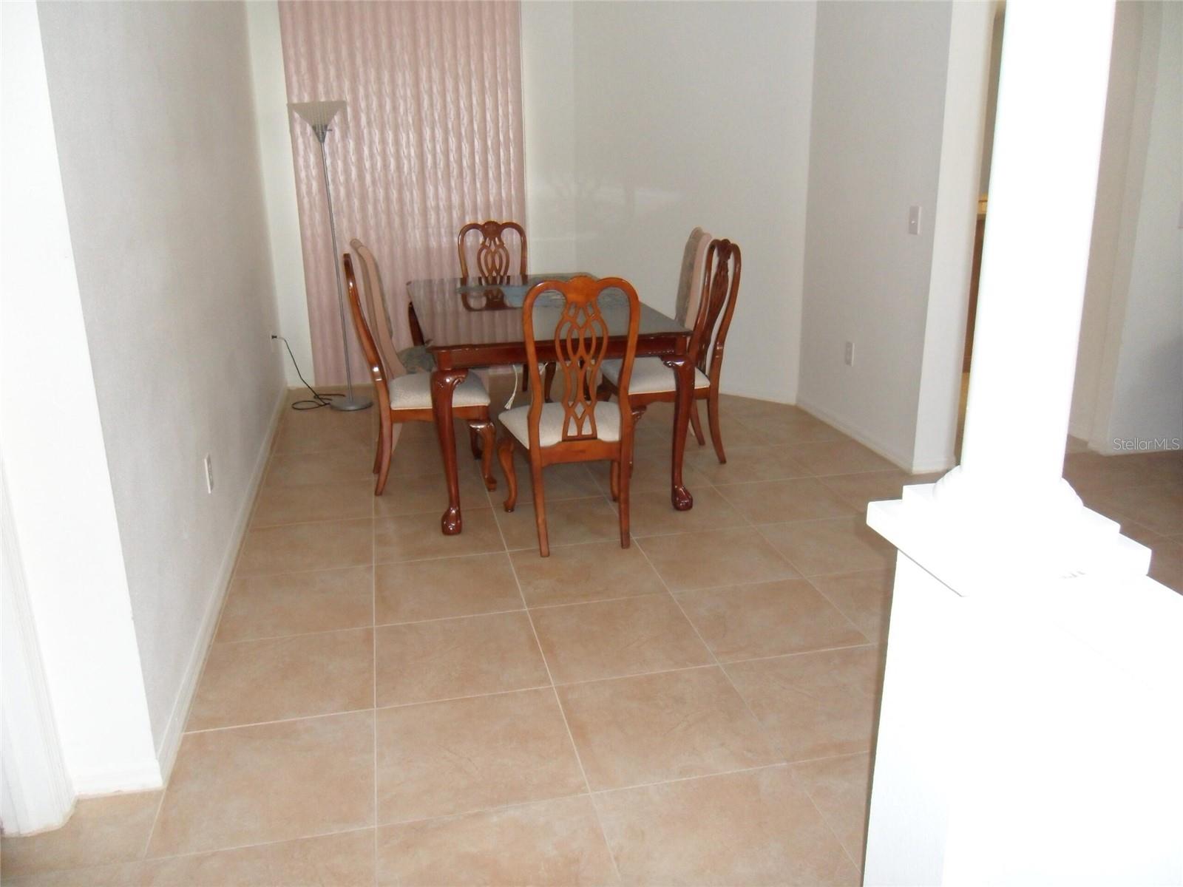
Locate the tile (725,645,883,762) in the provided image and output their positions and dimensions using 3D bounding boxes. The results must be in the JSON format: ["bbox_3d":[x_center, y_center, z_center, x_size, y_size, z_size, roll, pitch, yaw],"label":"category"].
[{"bbox_3d":[0.661,0.700,2.516,0.488,0.010,0.488,-4,17,-12],"label":"tile"}]

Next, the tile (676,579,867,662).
[{"bbox_3d":[0.581,0.581,3.070,0.508,0.010,0.483,-5,18,-12],"label":"tile"}]

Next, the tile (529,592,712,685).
[{"bbox_3d":[0.088,0.632,3.020,0.510,0.010,0.505,-4,18,-12],"label":"tile"}]

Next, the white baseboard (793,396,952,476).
[{"bbox_3d":[1.527,-0.092,5.154,0.222,0.083,1.349,-4,18,-12],"label":"white baseboard"}]

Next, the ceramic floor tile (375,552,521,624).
[{"bbox_3d":[-0.525,0.527,3.376,0.510,0.010,0.505,-4,18,-12],"label":"ceramic floor tile"}]

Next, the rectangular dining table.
[{"bbox_3d":[-0.304,-0.315,4.611,1.076,0.771,1.882,-5,18,-12],"label":"rectangular dining table"}]

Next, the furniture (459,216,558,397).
[{"bbox_3d":[-0.540,-0.776,5.618,0.527,1.044,0.644,-4,17,-12],"label":"furniture"}]

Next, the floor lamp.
[{"bbox_3d":[-1.494,-1.061,5.384,0.310,1.748,0.310,-5,18,-12],"label":"floor lamp"}]

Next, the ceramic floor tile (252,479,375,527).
[{"bbox_3d":[-1.226,0.269,4.098,0.508,0.010,0.483,-5,18,-12],"label":"ceramic floor tile"}]

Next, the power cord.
[{"bbox_3d":[-1.742,-0.448,5.672,0.410,0.405,0.342,-4,17,-12],"label":"power cord"}]

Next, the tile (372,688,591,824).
[{"bbox_3d":[-0.307,0.813,2.449,0.510,0.010,0.505,-4,18,-12],"label":"tile"}]

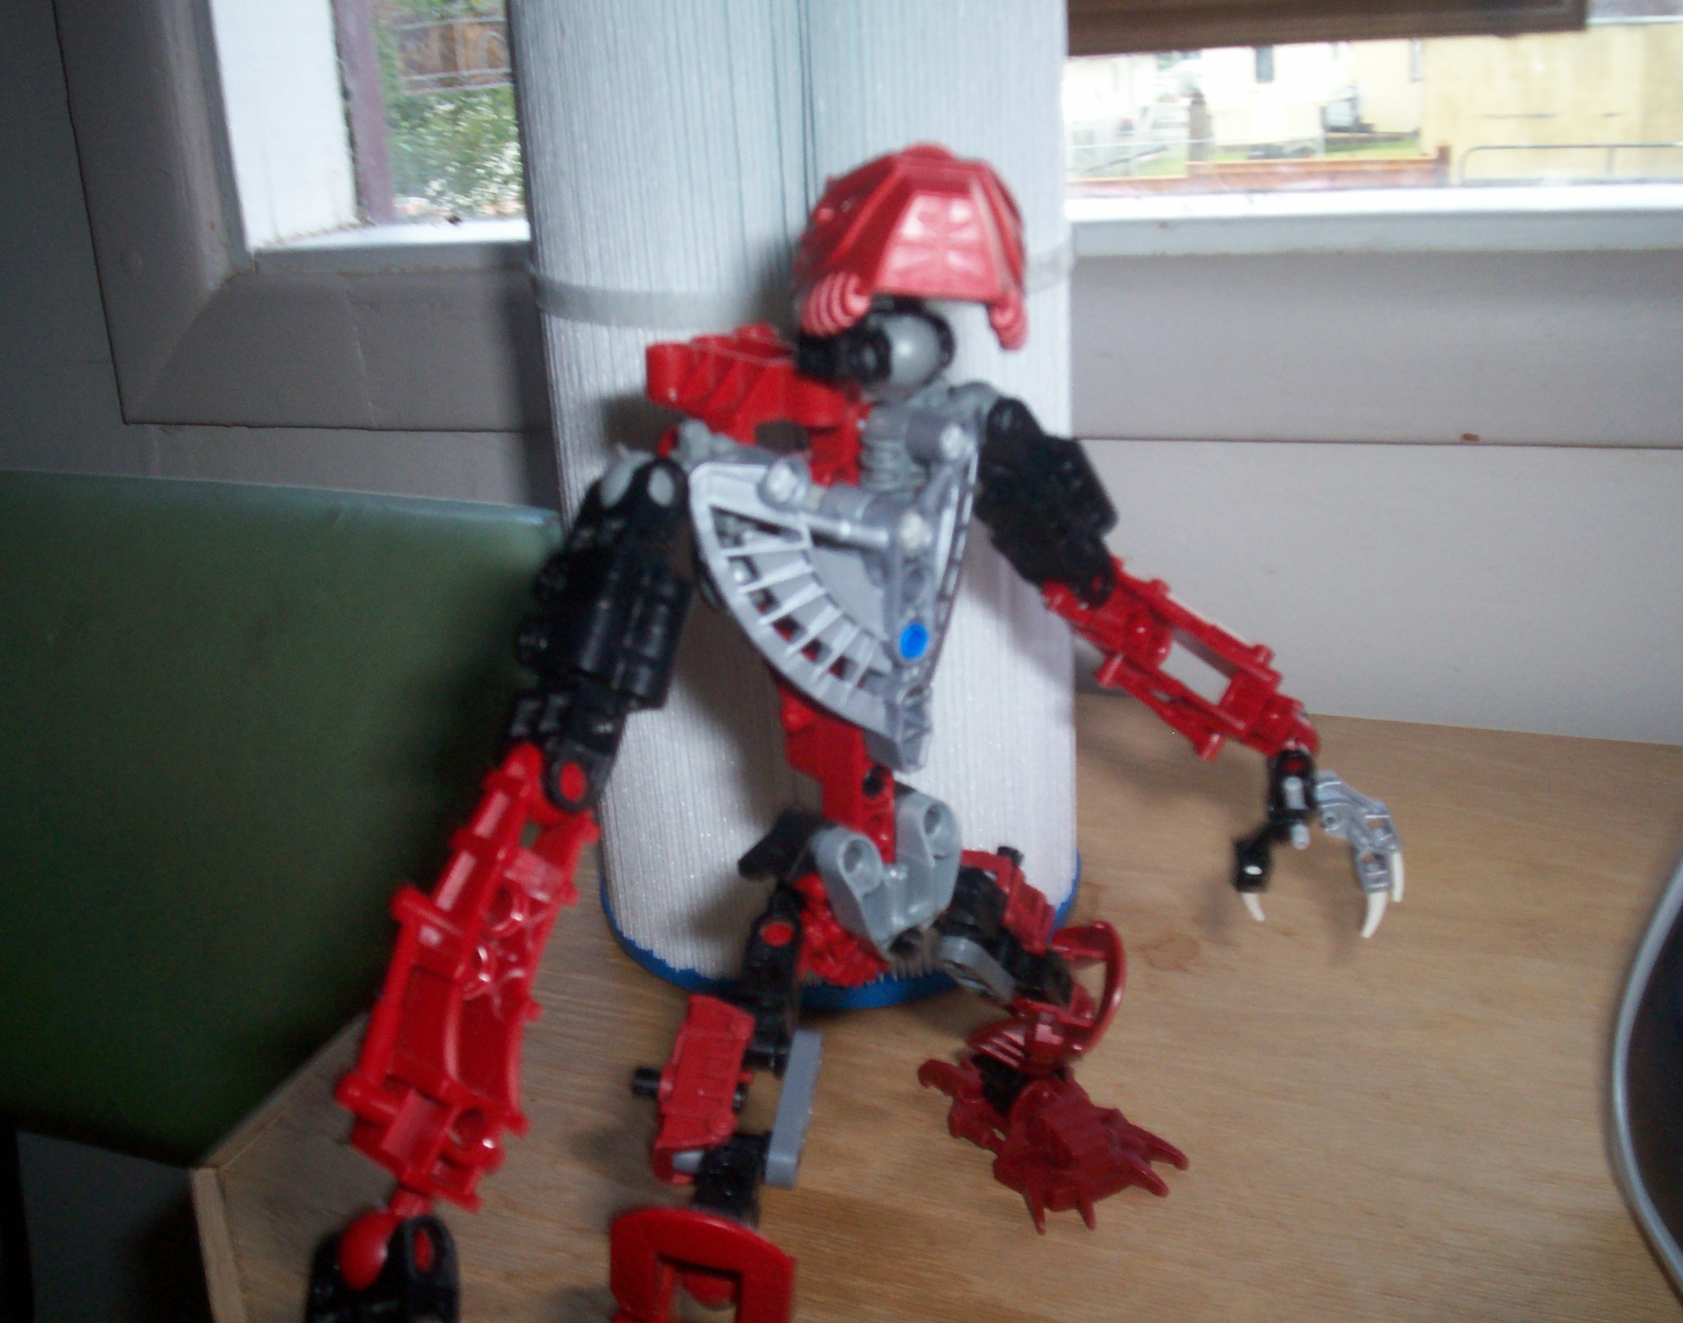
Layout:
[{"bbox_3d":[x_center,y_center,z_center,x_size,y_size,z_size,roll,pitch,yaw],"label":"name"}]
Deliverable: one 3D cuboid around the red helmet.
[{"bbox_3d":[0.013,-0.077,0.342,0.036,0.035,0.036,-7,19,-25],"label":"red helmet"}]

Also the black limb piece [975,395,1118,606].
[{"bbox_3d":[0.042,-0.034,0.380,0.021,0.050,0.021,-20,36,18],"label":"black limb piece"}]

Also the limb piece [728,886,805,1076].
[{"bbox_3d":[-0.014,0.060,0.345,0.013,0.013,0.038,-3,47,5],"label":"limb piece"}]

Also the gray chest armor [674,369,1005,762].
[{"bbox_3d":[0.001,-0.015,0.342,0.057,0.061,0.033,-17,22,-38],"label":"gray chest armor"}]

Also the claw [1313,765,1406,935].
[{"bbox_3d":[0.124,0.045,0.440,0.018,0.038,0.020,1,18,14],"label":"claw"}]

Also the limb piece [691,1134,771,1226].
[{"bbox_3d":[-0.020,0.092,0.325,0.013,0.016,0.013,-6,0,-9],"label":"limb piece"}]

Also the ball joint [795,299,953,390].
[{"bbox_3d":[0.006,-0.059,0.342,0.021,0.017,0.021,-17,22,-38],"label":"ball joint"}]

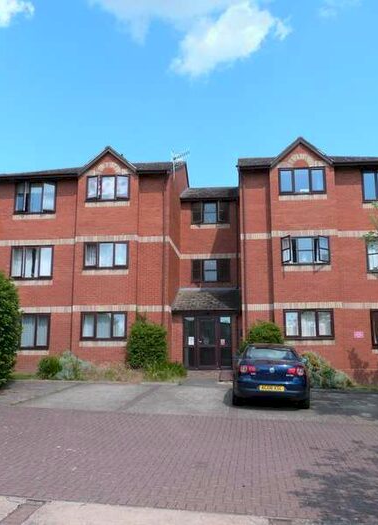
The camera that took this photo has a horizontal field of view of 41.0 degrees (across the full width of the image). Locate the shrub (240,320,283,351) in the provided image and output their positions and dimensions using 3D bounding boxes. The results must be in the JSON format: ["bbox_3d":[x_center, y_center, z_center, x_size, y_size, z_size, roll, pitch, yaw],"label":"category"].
[{"bbox_3d":[2.438,3.035,17.084,1.450,2.090,1.300,-1,-11,7],"label":"shrub"}]

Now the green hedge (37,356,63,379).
[{"bbox_3d":[-4.740,3.576,17.290,0.850,0.730,0.750,-1,-11,7],"label":"green hedge"}]

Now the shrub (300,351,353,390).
[{"bbox_3d":[4.407,3.457,16.169,1.700,1.090,1.200,-1,-11,7],"label":"shrub"}]

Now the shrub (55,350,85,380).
[{"bbox_3d":[-4.009,3.464,17.104,1.000,0.960,0.900,-1,-11,7],"label":"shrub"}]

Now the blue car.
[{"bbox_3d":[2.140,2.880,13.226,1.810,1.440,4.400,1,-9,8],"label":"blue car"}]

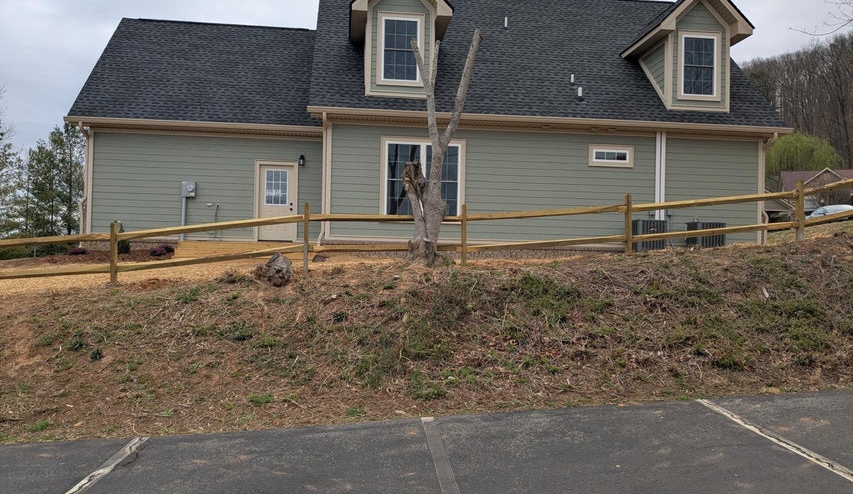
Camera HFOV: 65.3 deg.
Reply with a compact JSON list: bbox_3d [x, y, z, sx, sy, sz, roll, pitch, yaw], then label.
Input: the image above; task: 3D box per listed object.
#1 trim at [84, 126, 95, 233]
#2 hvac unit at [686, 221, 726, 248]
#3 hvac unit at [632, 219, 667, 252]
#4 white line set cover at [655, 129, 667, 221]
[{"bbox_3d":[-8.913,-1.651,17.663,0.140,2.880,0.090,1,-1,-6],"label":"trim"},{"bbox_3d":[6.834,-0.195,16.319,0.710,0.770,0.690,1,-1,-6],"label":"hvac unit"},{"bbox_3d":[5.347,-0.230,16.151,0.710,0.800,0.690,1,-1,-6],"label":"hvac unit"},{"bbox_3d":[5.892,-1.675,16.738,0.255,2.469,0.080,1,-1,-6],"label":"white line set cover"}]

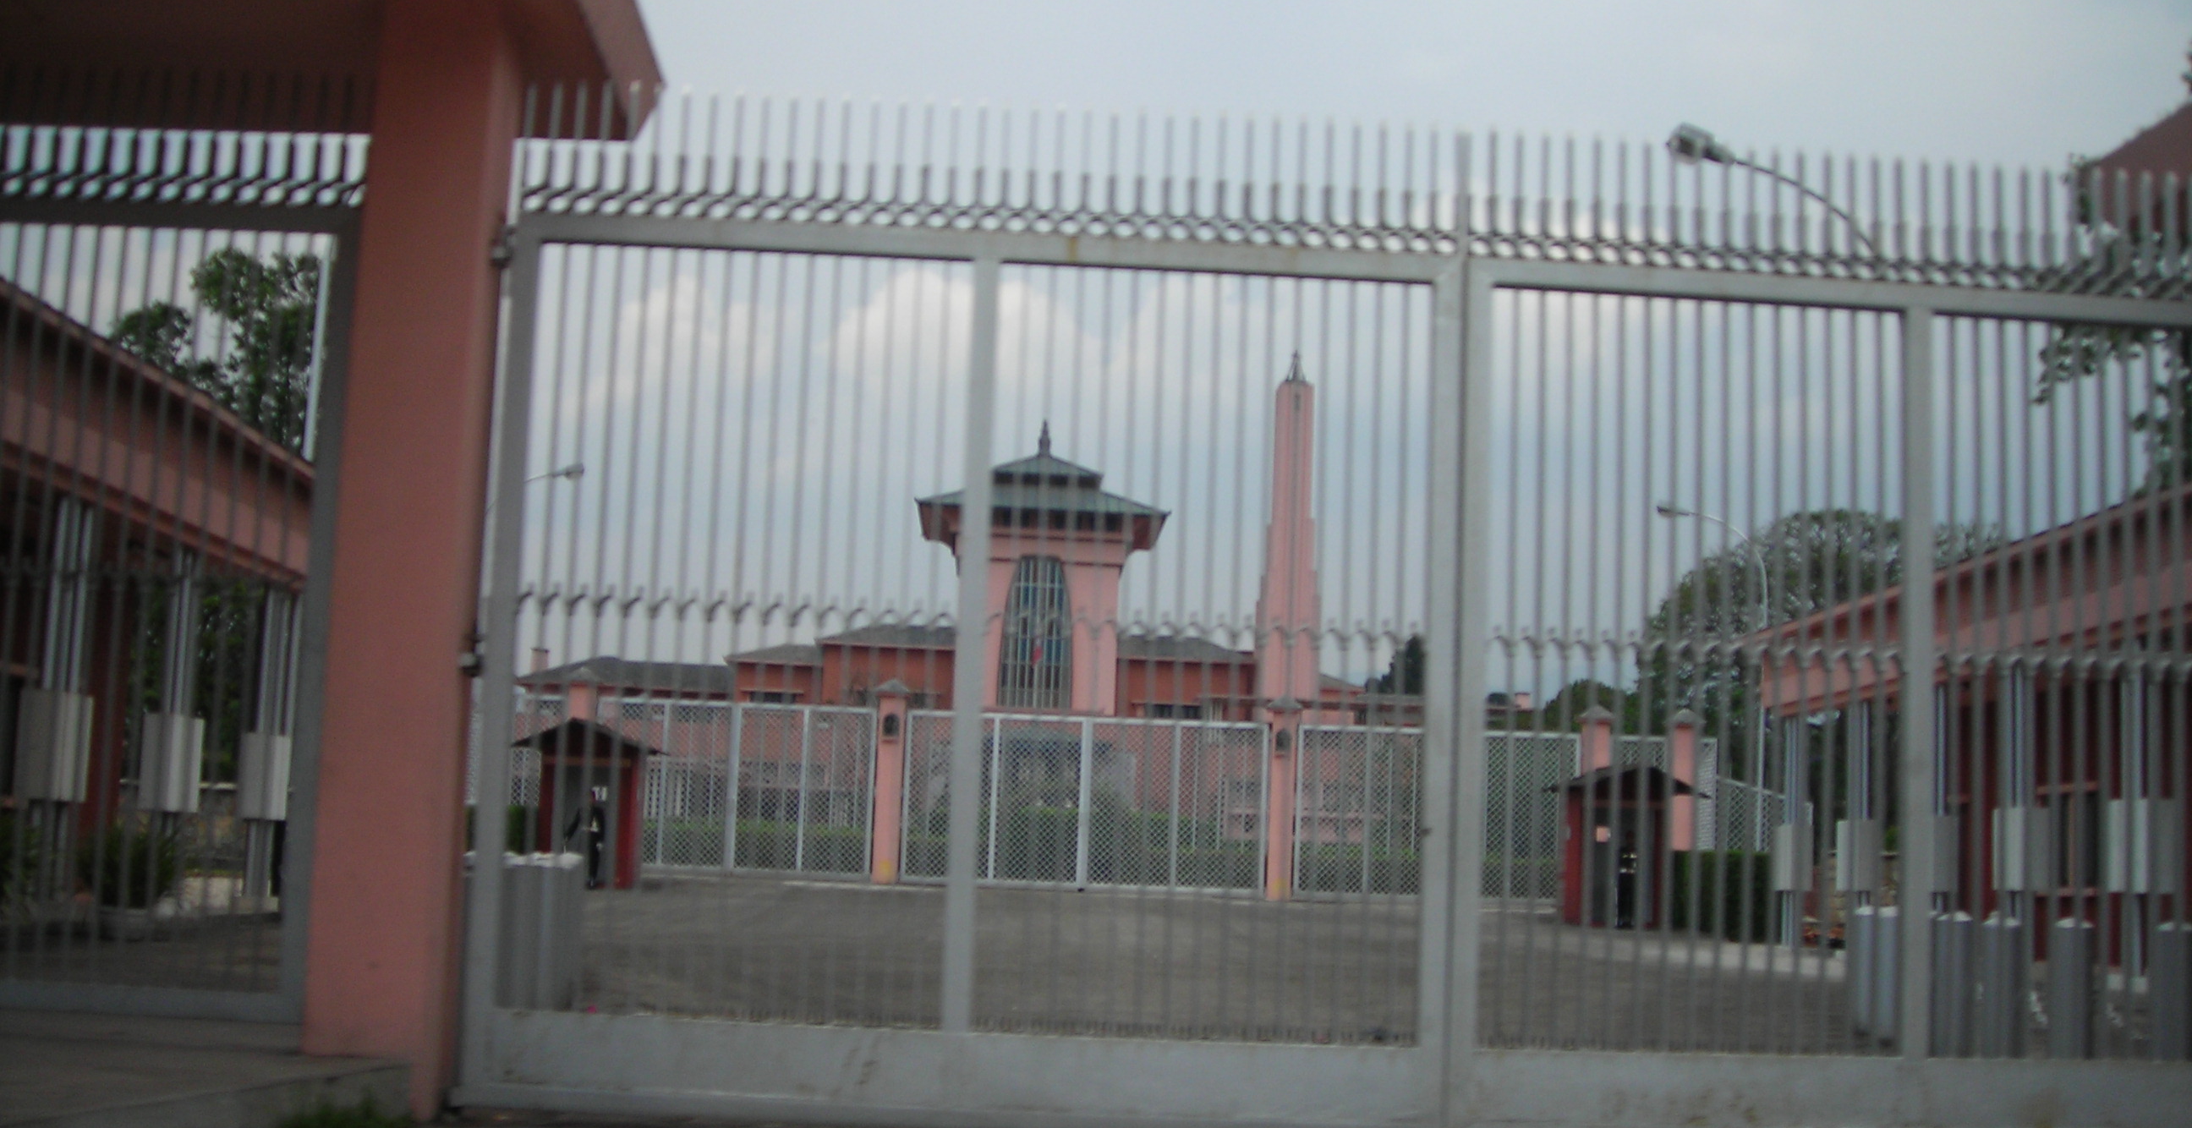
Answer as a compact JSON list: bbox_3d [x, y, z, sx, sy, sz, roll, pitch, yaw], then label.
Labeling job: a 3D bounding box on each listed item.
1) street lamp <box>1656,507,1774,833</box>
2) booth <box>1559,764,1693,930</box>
[{"bbox_3d":[11.756,2.781,45.967,2.150,7.800,0.320,2,-7,-2],"label":"street lamp"},{"bbox_3d":[9.395,5.048,42.827,2.400,2.830,2.000,2,-7,-2],"label":"booth"}]

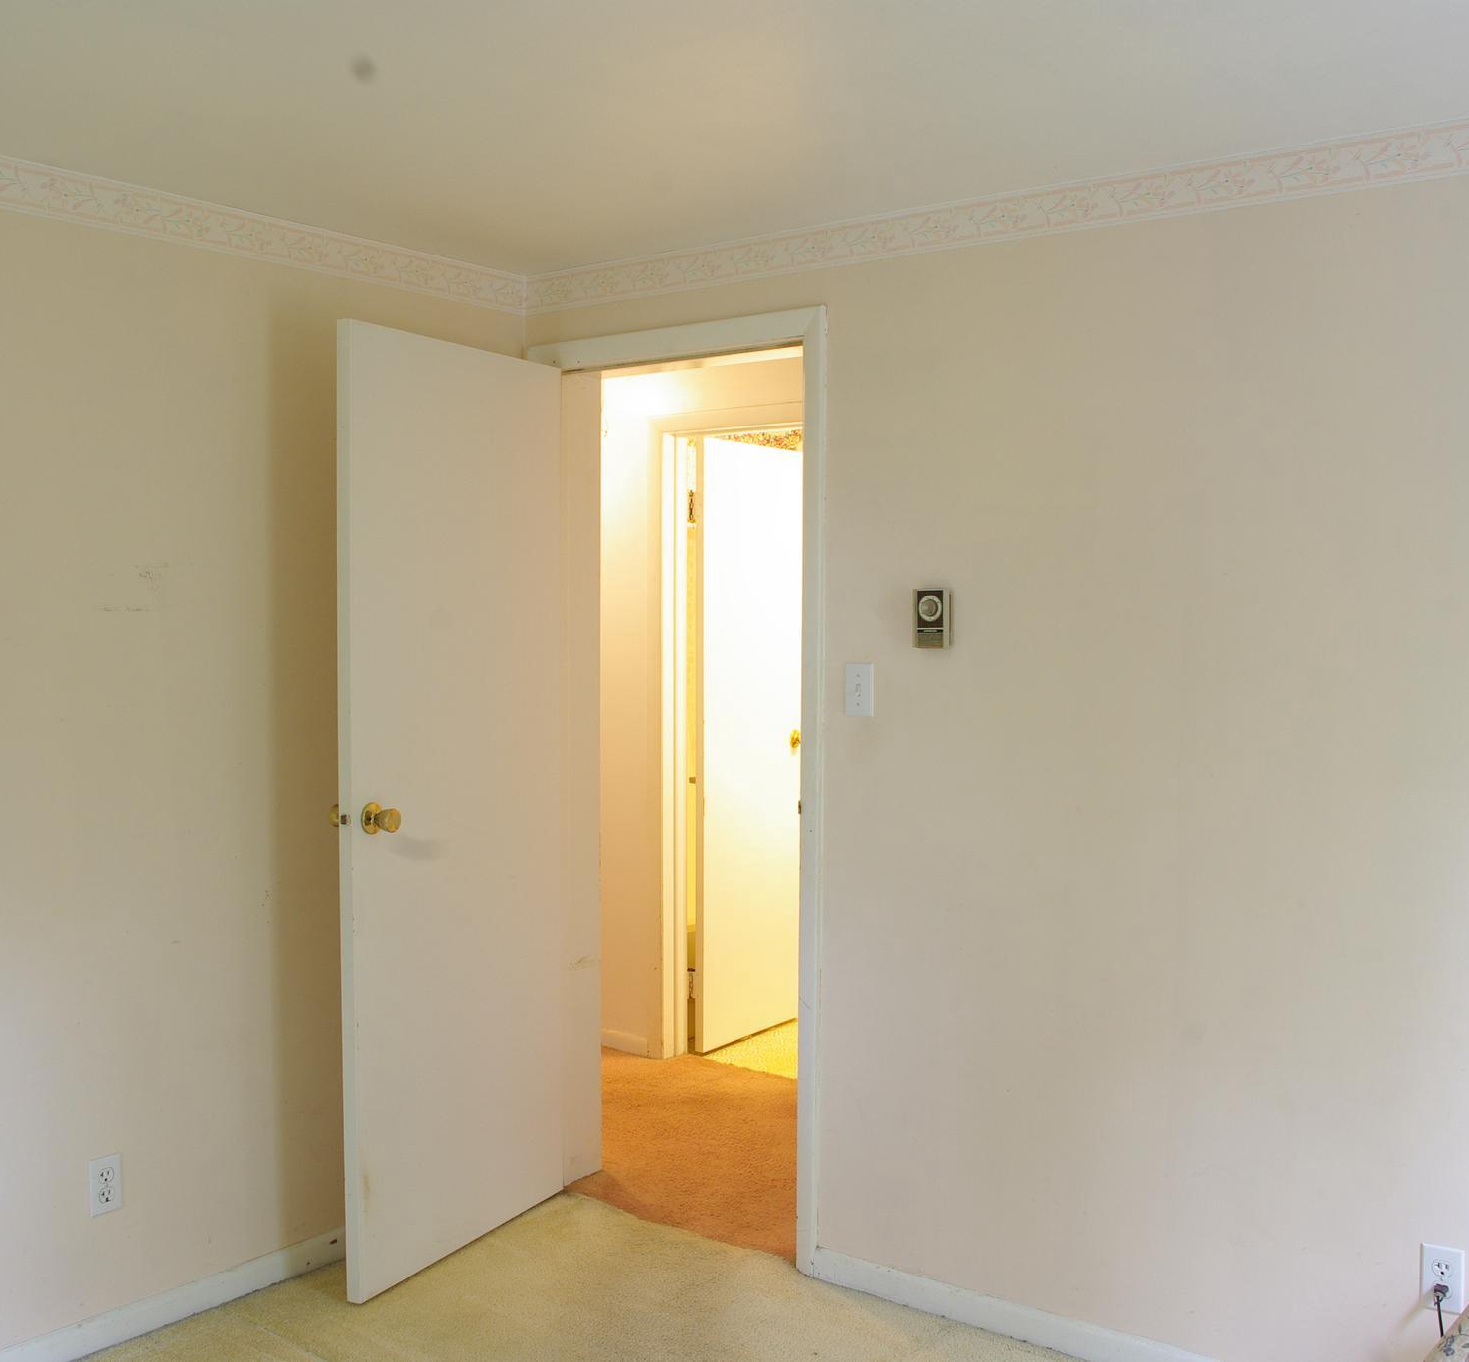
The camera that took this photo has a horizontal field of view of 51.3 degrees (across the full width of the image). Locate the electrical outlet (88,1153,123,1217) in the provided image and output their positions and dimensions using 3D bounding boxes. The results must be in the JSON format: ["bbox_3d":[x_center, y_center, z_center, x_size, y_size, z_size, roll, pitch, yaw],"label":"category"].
[{"bbox_3d":[-1.235,0.991,3.002,0.009,0.114,0.071,2,3,37],"label":"electrical outlet"}]

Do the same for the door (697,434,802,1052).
[{"bbox_3d":[0.074,0.209,5.245,0.036,2.020,0.610,2,3,39],"label":"door"}]

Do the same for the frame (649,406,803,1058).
[{"bbox_3d":[0.055,0.201,4.789,0.750,2.090,0.130,2,3,37],"label":"frame"}]

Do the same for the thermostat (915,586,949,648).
[{"bbox_3d":[0.398,-0.125,3.073,0.073,0.119,0.033,2,3,37],"label":"thermostat"}]

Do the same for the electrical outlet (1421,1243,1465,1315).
[{"bbox_3d":[1.205,1.020,2.601,0.071,0.114,0.009,2,3,37],"label":"electrical outlet"}]

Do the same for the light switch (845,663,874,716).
[{"bbox_3d":[0.261,0.019,3.196,0.070,0.114,0.014,2,3,37],"label":"light switch"}]

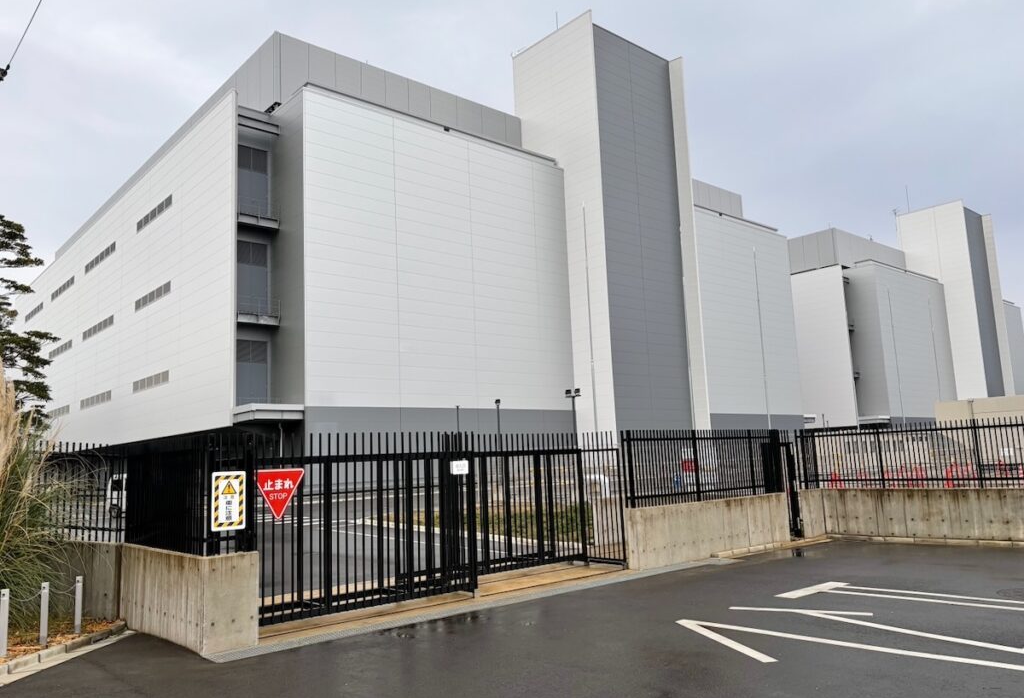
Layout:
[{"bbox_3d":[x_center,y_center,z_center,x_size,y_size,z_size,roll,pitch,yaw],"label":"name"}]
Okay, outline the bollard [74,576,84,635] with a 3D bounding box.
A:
[{"bbox_3d":[-5.578,3.292,9.892,0.056,0.706,0.056,-2,-9,-4],"label":"bollard"}]

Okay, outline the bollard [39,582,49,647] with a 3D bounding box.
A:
[{"bbox_3d":[-5.518,3.117,9.063,0.056,0.709,0.056,-2,-9,-4],"label":"bollard"}]

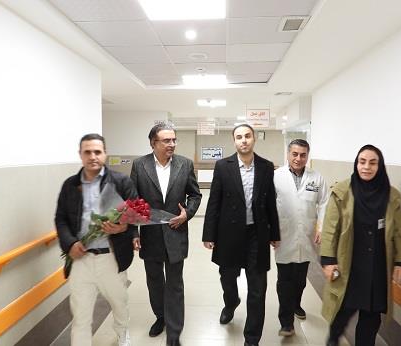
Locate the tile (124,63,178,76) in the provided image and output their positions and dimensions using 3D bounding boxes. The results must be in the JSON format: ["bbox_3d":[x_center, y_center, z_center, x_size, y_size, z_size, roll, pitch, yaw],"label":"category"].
[{"bbox_3d":[-0.584,-1.281,3.954,0.600,0.020,0.600,0,4,4],"label":"tile"}]

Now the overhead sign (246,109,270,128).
[{"bbox_3d":[1.015,-0.957,5.641,0.432,0.351,0.030,0,4,4],"label":"overhead sign"}]

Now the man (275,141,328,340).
[{"bbox_3d":[0.900,0.548,2.936,0.530,1.703,0.480,1,4,9],"label":"man"}]

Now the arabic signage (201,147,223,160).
[{"bbox_3d":[0.301,-0.484,8.185,0.551,0.339,0.030,0,4,4],"label":"arabic signage"}]

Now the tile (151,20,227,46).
[{"bbox_3d":[-0.071,-1.199,2.727,0.600,0.020,0.600,0,4,4],"label":"tile"}]

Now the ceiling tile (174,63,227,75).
[{"bbox_3d":[0.014,-1.277,3.911,0.600,0.020,0.600,0,4,4],"label":"ceiling tile"}]

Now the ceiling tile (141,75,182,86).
[{"bbox_3d":[-0.542,-1.320,4.546,0.600,0.020,0.600,0,4,4],"label":"ceiling tile"}]

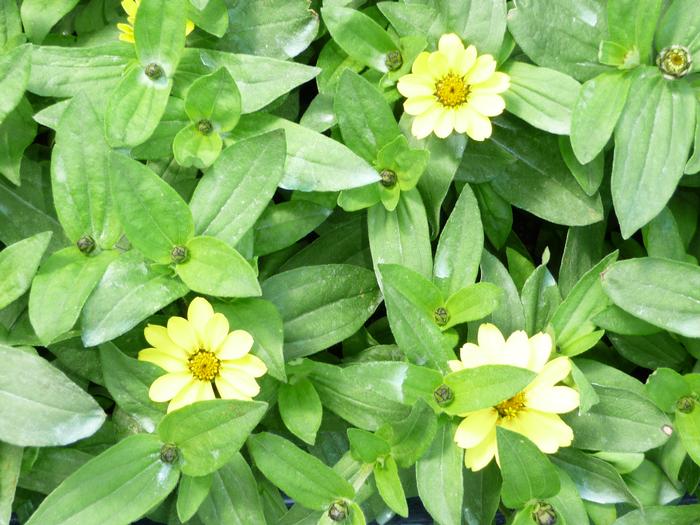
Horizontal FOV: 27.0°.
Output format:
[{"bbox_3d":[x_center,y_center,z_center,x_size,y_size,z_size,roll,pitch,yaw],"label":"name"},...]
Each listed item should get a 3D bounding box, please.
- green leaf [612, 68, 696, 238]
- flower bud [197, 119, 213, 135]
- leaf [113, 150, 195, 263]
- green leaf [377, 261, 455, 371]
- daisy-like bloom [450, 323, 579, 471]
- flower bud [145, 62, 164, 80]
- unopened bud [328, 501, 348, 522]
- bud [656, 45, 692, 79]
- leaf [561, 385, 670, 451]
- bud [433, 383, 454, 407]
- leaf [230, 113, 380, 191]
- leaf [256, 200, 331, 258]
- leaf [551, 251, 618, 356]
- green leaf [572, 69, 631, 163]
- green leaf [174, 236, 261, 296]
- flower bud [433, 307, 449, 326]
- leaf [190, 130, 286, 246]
[{"bbox_3d":[0.135,-0.049,0.665,0.033,0.015,0.082,12,75,8],"label":"green leaf"},{"bbox_3d":[-0.065,-0.060,0.649,0.007,0.008,0.007,0,60,0],"label":"flower bud"},{"bbox_3d":[-0.088,-0.026,0.625,0.027,0.010,0.061,-30,65,-13],"label":"leaf"},{"bbox_3d":[0.026,0.024,0.607,0.019,0.012,0.055,-28,71,-10],"label":"green leaf"},{"bbox_3d":[0.078,0.065,0.690,0.061,0.018,0.065,0,78,0],"label":"daisy-like bloom"},{"bbox_3d":[-0.090,-0.088,0.670,0.009,0.009,0.009,1,68,-2],"label":"flower bud"},{"bbox_3d":[-0.005,0.096,0.561,0.008,0.008,0.008,0,60,0],"label":"unopened bud"},{"bbox_3d":[0.148,-0.092,0.668,0.014,0.014,0.014,0,63,0],"label":"bud"},{"bbox_3d":[0.109,0.067,0.612,0.051,0.012,0.029,11,68,0],"label":"leaf"},{"bbox_3d":[0.038,0.055,0.600,0.009,0.009,0.009,0,63,0],"label":"bud"},{"bbox_3d":[-0.022,-0.048,0.646,0.079,0.012,0.029,18,71,15],"label":"leaf"},{"bbox_3d":[-0.032,-0.016,0.740,0.050,0.013,0.027,-11,68,-11],"label":"leaf"},{"bbox_3d":[0.099,0.015,0.609,0.021,0.014,0.053,38,69,-8],"label":"leaf"},{"bbox_3d":[0.114,-0.065,0.659,0.020,0.012,0.047,26,79,10],"label":"green leaf"},{"bbox_3d":[-0.063,0.002,0.695,0.042,0.012,0.027,22,72,1],"label":"green leaf"},{"bbox_3d":[0.043,0.026,0.695,0.009,0.009,0.009,0,70,0],"label":"flower bud"},{"bbox_3d":[-0.050,-0.032,0.648,0.030,0.011,0.066,36,77,7],"label":"leaf"}]

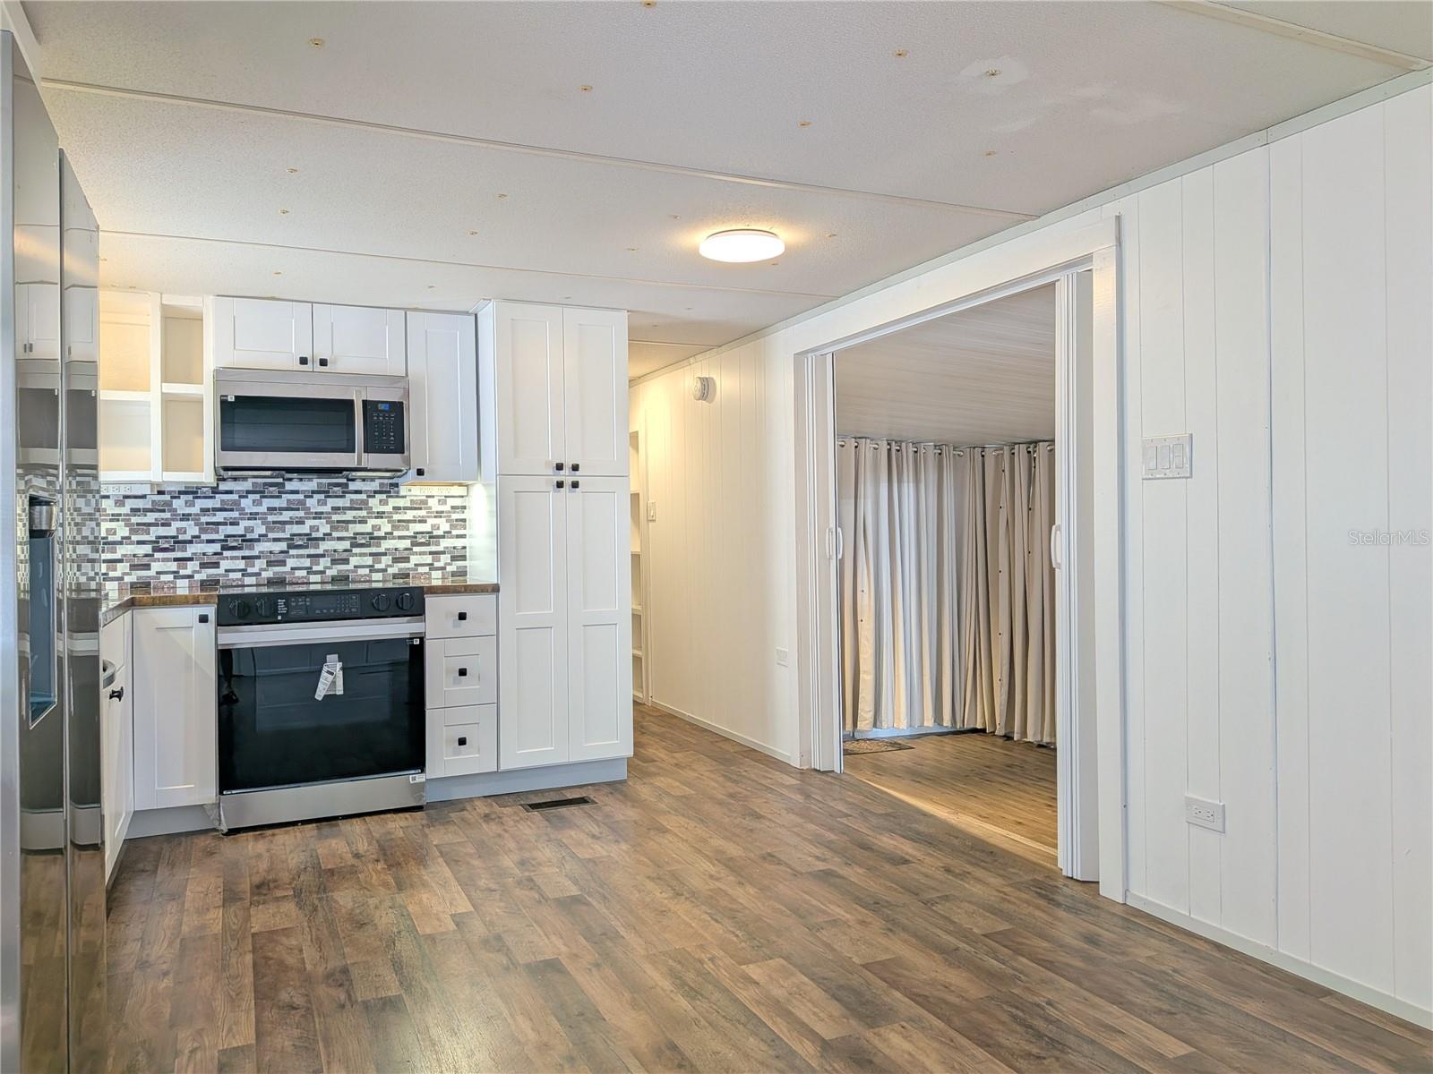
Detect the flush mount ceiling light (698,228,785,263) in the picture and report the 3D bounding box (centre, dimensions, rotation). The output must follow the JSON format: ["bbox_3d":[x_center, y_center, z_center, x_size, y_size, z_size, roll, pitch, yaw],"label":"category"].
[{"bbox_3d":[0.090,-1.013,3.478,0.300,0.045,0.300,-1,0,0],"label":"flush mount ceiling light"}]

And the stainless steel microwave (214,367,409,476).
[{"bbox_3d":[-1.747,-0.469,4.319,0.753,0.431,0.410,-1,0,-24],"label":"stainless steel microwave"}]

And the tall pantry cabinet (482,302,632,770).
[{"bbox_3d":[-0.781,0.029,4.610,0.598,2.056,0.648,-1,0,-24],"label":"tall pantry cabinet"}]

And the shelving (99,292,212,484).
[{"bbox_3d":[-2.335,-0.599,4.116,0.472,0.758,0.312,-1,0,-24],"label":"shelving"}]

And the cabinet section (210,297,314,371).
[{"bbox_3d":[-1.950,-0.844,4.283,0.383,0.291,0.315,-1,1,-24],"label":"cabinet section"}]

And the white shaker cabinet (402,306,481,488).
[{"bbox_3d":[-1.275,-0.617,4.569,0.310,0.758,0.328,-1,0,-24],"label":"white shaker cabinet"}]

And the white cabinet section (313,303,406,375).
[{"bbox_3d":[-1.602,-0.849,4.440,0.382,0.291,0.315,-1,1,-24],"label":"white cabinet section"}]

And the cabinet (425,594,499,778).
[{"bbox_3d":[-1.184,0.636,4.429,0.303,0.795,0.638,-1,0,-24],"label":"cabinet"}]

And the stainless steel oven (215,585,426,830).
[{"bbox_3d":[-1.660,0.664,4.193,0.760,0.914,0.670,-1,0,-24],"label":"stainless steel oven"}]

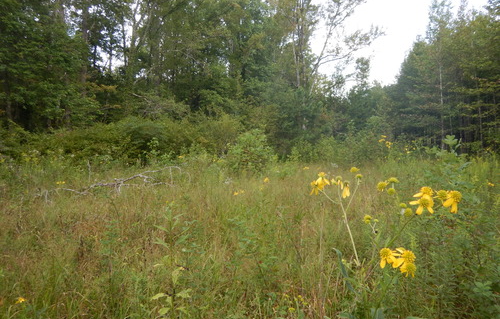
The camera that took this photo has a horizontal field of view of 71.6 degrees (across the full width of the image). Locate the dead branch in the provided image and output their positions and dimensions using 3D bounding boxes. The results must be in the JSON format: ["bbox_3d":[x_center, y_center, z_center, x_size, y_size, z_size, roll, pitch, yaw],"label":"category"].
[{"bbox_3d":[-3.200,0.560,8.000,3.450,0.800,1.400,0,0,-12],"label":"dead branch"}]

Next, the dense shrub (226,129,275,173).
[{"bbox_3d":[0.020,-0.300,12.800,1.800,1.750,1.700,0,0,0],"label":"dense shrub"}]

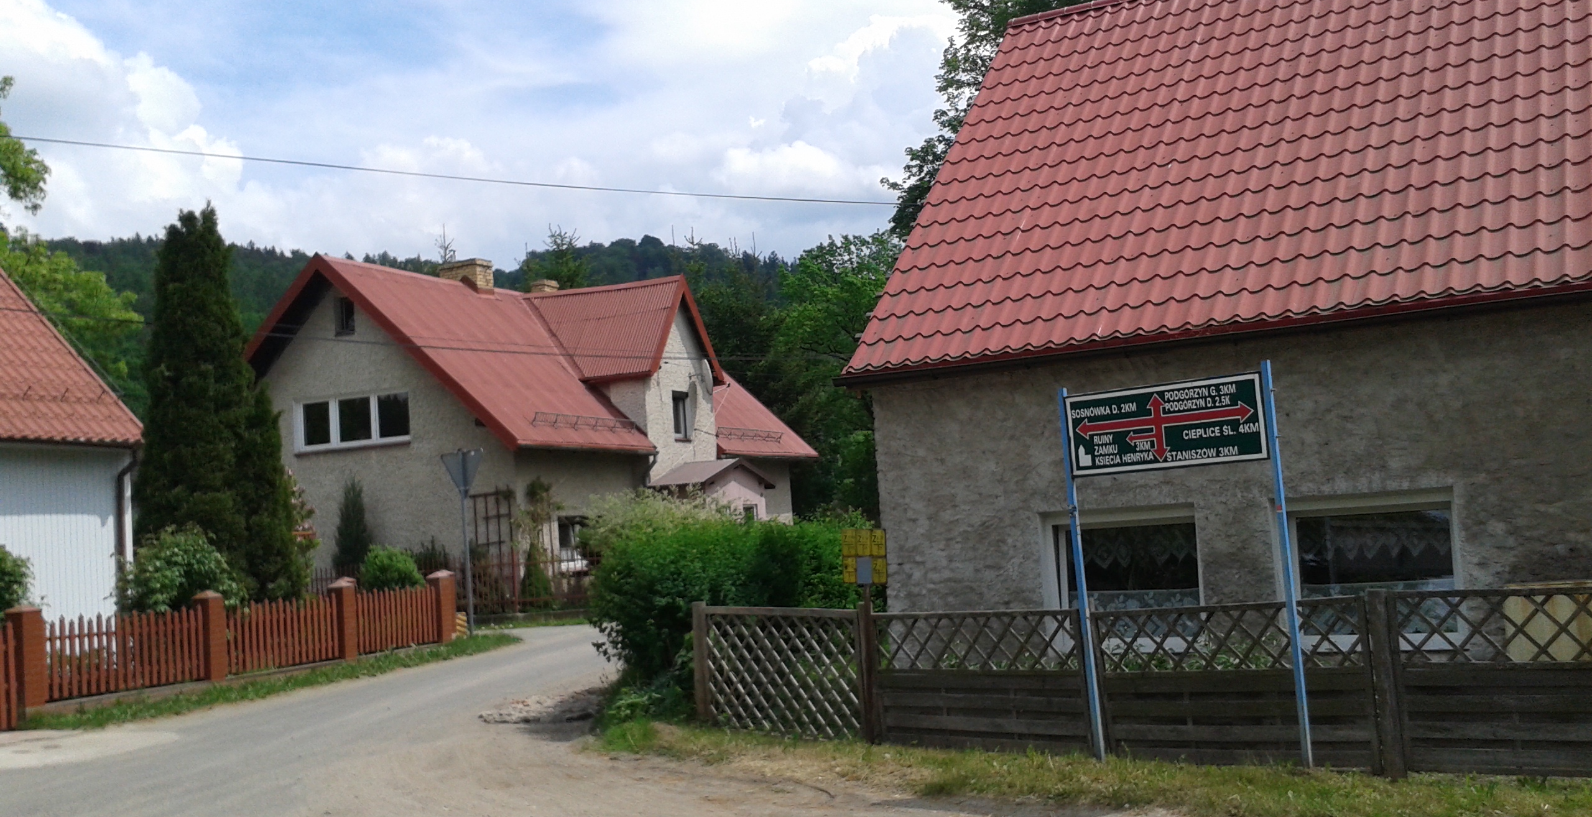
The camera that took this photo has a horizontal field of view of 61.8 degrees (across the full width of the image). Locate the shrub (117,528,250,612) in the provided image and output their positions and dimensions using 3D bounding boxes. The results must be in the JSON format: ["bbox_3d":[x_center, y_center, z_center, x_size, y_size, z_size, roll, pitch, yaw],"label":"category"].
[{"bbox_3d":[-8.701,2.720,18.900,1.660,2.100,1.700,-2,-5,-25],"label":"shrub"}]

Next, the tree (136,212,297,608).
[{"bbox_3d":[-9.178,0.362,21.000,2.320,7.200,2.300,-2,-5,-24],"label":"tree"}]

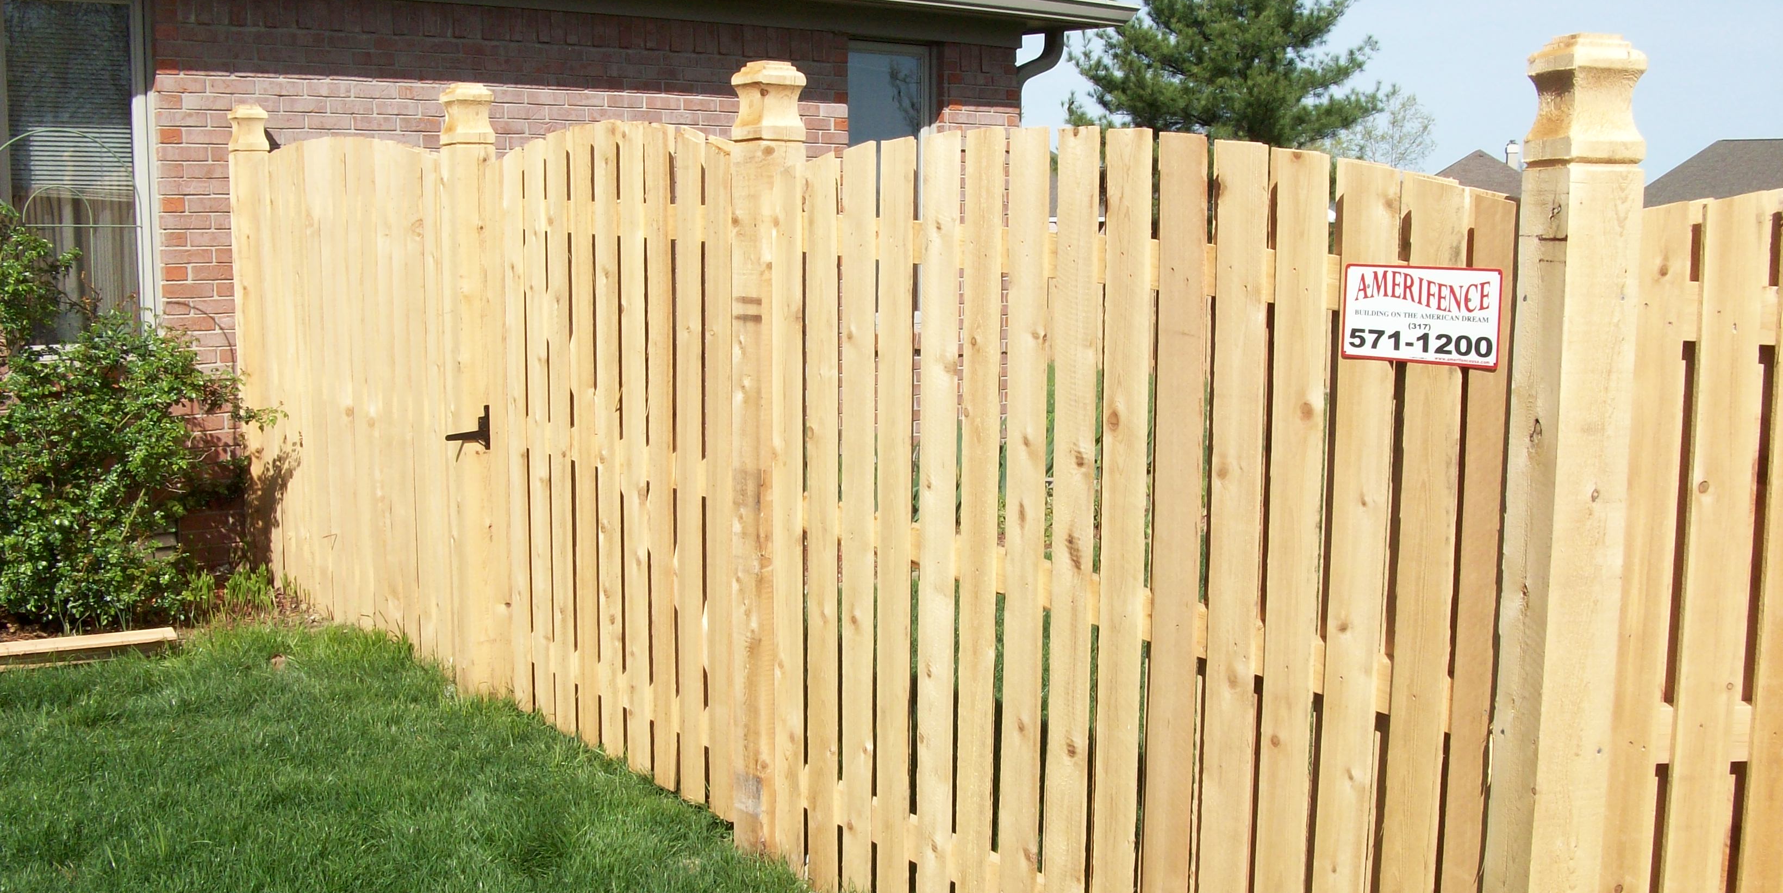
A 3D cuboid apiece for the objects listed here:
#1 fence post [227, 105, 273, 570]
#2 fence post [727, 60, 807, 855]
[{"bbox_3d":[-2.605,-0.420,7.183,0.127,1.960,0.127,-6,10,-38],"label":"fence post"},{"bbox_3d":[-0.299,0.040,4.309,0.127,1.943,0.127,-6,10,-38],"label":"fence post"}]

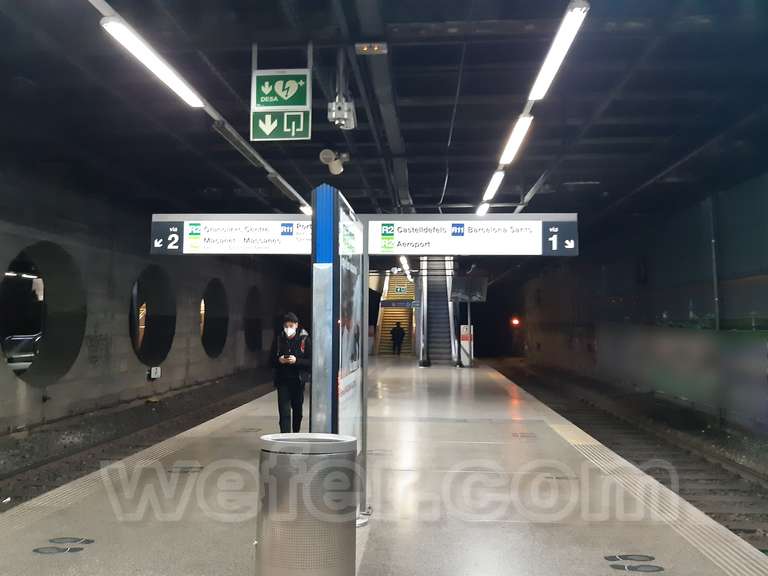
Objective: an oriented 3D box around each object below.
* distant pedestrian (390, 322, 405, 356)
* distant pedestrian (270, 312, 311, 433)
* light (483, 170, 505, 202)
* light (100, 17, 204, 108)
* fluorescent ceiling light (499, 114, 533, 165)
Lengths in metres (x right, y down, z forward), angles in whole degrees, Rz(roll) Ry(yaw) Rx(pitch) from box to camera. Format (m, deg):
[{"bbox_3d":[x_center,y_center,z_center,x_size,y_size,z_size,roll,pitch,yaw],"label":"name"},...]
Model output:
[{"bbox_3d":[0.697,2.540,29.337,0.600,1.630,0.380,0,-3,4],"label":"distant pedestrian"},{"bbox_3d":[-1.180,1.196,7.357,0.530,1.750,0.420,0,-3,-1],"label":"distant pedestrian"},{"bbox_3d":[1.607,-1.500,8.441,0.125,0.080,1.570,0,-3,4],"label":"light"},{"bbox_3d":[-1.823,-1.798,4.718,0.130,0.080,1.570,0,-3,4],"label":"light"},{"bbox_3d":[1.487,-1.663,6.512,0.125,0.080,1.570,0,-3,4],"label":"fluorescent ceiling light"}]

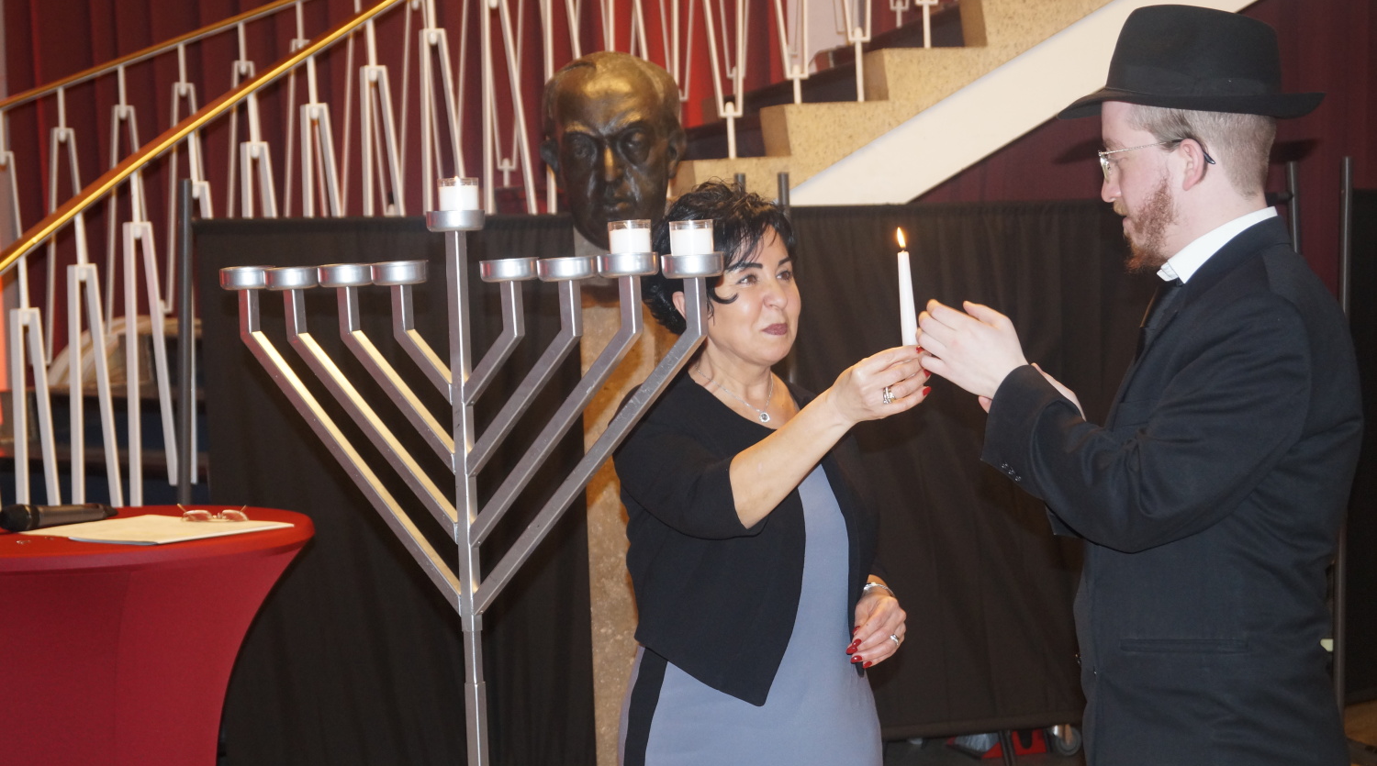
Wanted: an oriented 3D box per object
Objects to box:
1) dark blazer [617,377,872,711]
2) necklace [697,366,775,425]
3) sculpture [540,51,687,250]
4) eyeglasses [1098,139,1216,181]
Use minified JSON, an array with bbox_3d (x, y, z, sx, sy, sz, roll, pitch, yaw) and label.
[{"bbox_3d":[0.075,0.183,2.820,0.410,0.410,0.300,-5,5,-43],"label":"dark blazer"},{"bbox_3d":[0.065,0.002,2.850,0.120,0.090,0.115,-4,5,-40],"label":"necklace"},{"bbox_3d":[-0.125,-0.384,3.800,0.236,0.325,0.265,-1,4,3],"label":"sculpture"},{"bbox_3d":[0.554,-0.262,2.705,0.130,0.038,0.136,-9,2,13],"label":"eyeglasses"}]

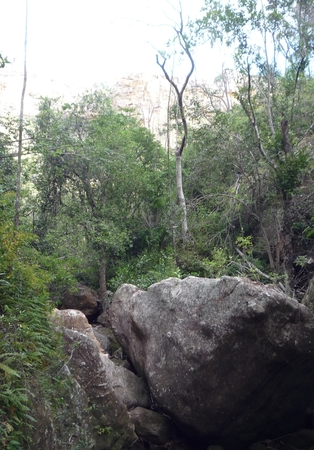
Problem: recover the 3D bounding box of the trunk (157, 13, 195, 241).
[{"bbox_3d":[0.662,-3.524,15.500,1.400,8.300,1.200,0,-5,0],"label":"trunk"}]

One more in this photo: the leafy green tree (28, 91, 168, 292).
[{"bbox_3d":[-1.685,-0.894,12.700,3.700,5.700,3.500,0,-5,0],"label":"leafy green tree"}]

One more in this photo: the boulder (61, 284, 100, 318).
[{"bbox_3d":[-1.830,1.878,10.500,1.000,0.850,0.950,0,-5,0],"label":"boulder"}]

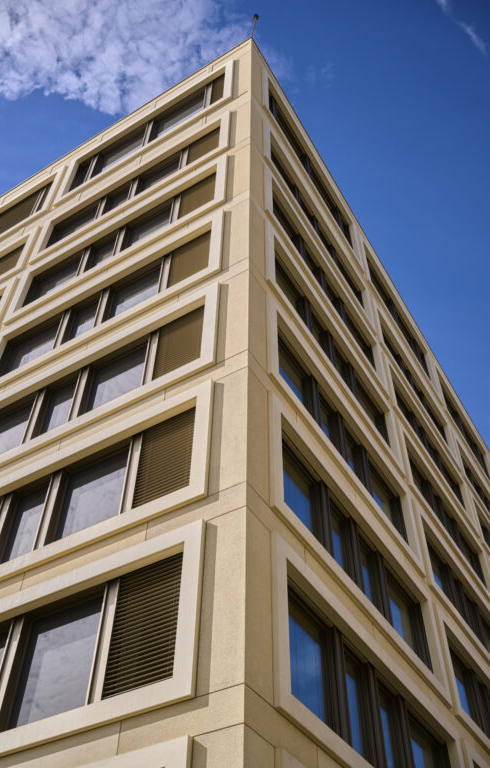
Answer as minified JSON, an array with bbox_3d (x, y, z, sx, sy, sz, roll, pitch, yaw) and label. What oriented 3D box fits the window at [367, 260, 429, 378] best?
[{"bbox_3d":[6.648,-2.729,33.639,0.192,2.993,6.993,-25,-54,20],"label":"window"}]

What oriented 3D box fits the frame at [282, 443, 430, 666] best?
[{"bbox_3d":[2.290,3.608,15.558,0.192,2.105,7.017,-25,-54,20],"label":"frame"}]

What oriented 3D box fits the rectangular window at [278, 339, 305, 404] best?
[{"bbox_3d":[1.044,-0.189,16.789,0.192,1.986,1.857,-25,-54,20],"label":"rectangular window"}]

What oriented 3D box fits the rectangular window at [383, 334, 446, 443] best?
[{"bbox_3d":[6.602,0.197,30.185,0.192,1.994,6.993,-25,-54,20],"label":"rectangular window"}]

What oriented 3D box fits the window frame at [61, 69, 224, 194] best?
[{"bbox_3d":[-3.582,-9.115,28.271,6.989,3.141,0.252,-25,-54,20],"label":"window frame"}]

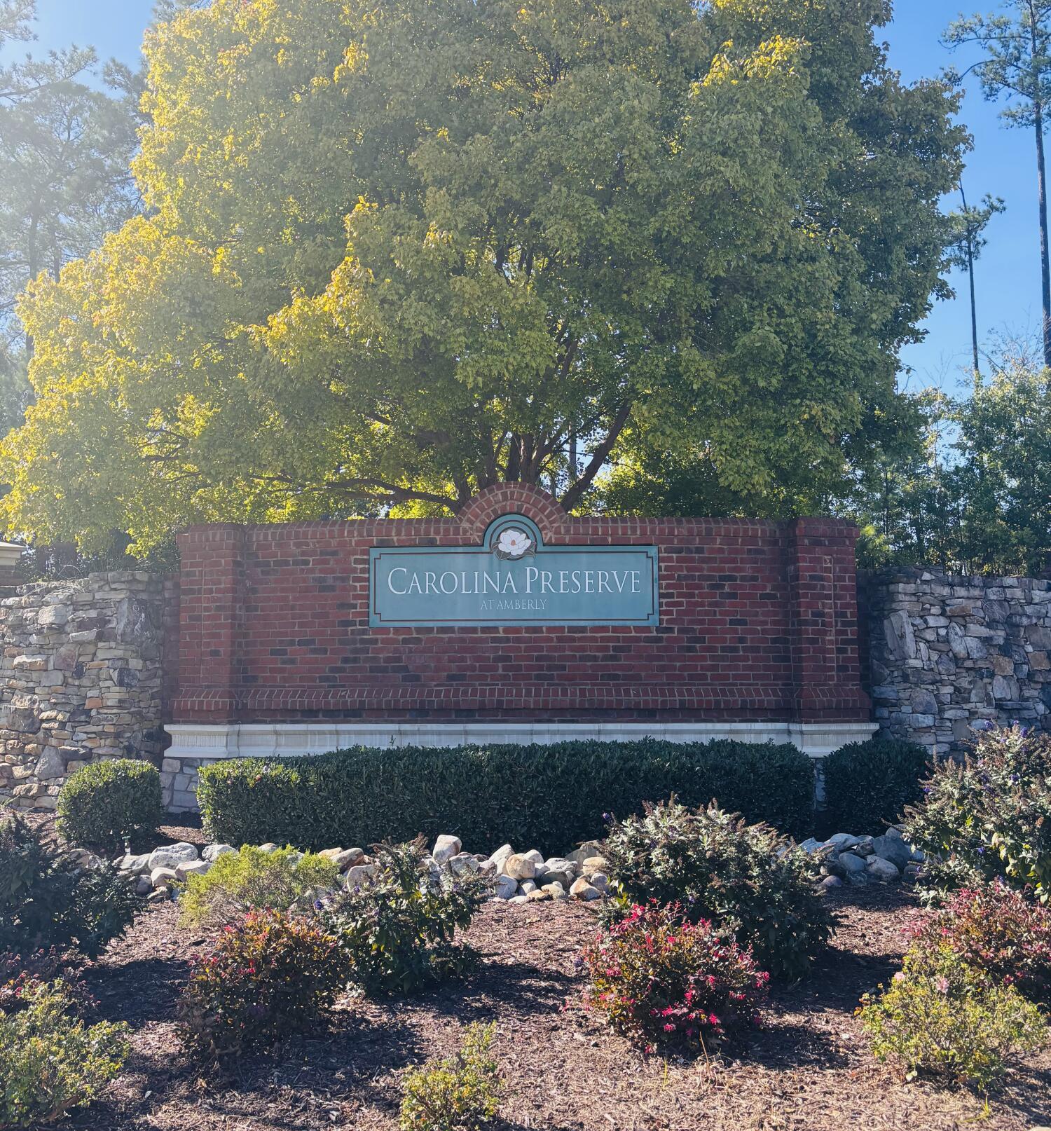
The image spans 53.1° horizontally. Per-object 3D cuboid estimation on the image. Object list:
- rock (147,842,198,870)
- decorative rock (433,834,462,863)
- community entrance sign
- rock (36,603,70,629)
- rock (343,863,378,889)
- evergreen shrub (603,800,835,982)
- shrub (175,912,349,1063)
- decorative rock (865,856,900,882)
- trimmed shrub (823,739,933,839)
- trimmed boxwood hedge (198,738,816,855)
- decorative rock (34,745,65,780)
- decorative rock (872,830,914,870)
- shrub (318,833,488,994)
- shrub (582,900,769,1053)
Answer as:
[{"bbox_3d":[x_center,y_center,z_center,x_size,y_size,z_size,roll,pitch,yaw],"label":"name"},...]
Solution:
[{"bbox_3d":[-2.415,1.991,7.210,0.352,0.191,0.247,0,-5,0],"label":"rock"},{"bbox_3d":[-0.540,1.943,7.213,0.203,0.199,0.182,0,-5,0],"label":"decorative rock"},{"bbox_3d":[-0.108,0.039,9.480,2.613,1.020,0.070,-1,-5,4],"label":"community entrance sign"},{"bbox_3d":[-4.693,0.501,10.468,0.338,0.251,0.200,0,-7,0],"label":"rock"},{"bbox_3d":[-1.187,2.256,7.636,0.270,0.193,0.230,0,-7,0],"label":"rock"},{"bbox_3d":[1.005,1.635,5.482,1.196,0.811,1.077,0,-5,0],"label":"evergreen shrub"},{"bbox_3d":[-1.136,1.759,4.574,0.746,0.519,0.750,0,-7,0],"label":"shrub"},{"bbox_3d":[2.644,2.247,7.786,0.275,0.205,0.220,0,-7,0],"label":"decorative rock"},{"bbox_3d":[2.839,1.776,8.530,0.878,0.766,0.834,0,-5,0],"label":"trimmed shrub"},{"bbox_3d":[-0.158,1.919,8.885,5.219,0.896,1.000,0,-7,0],"label":"trimmed boxwood hedge"},{"bbox_3d":[-4.631,1.918,10.247,0.299,0.326,0.200,0,-7,0],"label":"decorative rock"},{"bbox_3d":[2.520,1.950,7.211,0.292,0.272,0.249,0,-5,0],"label":"decorative rock"},{"bbox_3d":[-0.595,1.683,5.178,0.807,0.677,0.767,0,-5,0],"label":"shrub"},{"bbox_3d":[0.637,1.703,4.473,0.795,0.550,0.755,0,-5,0],"label":"shrub"}]

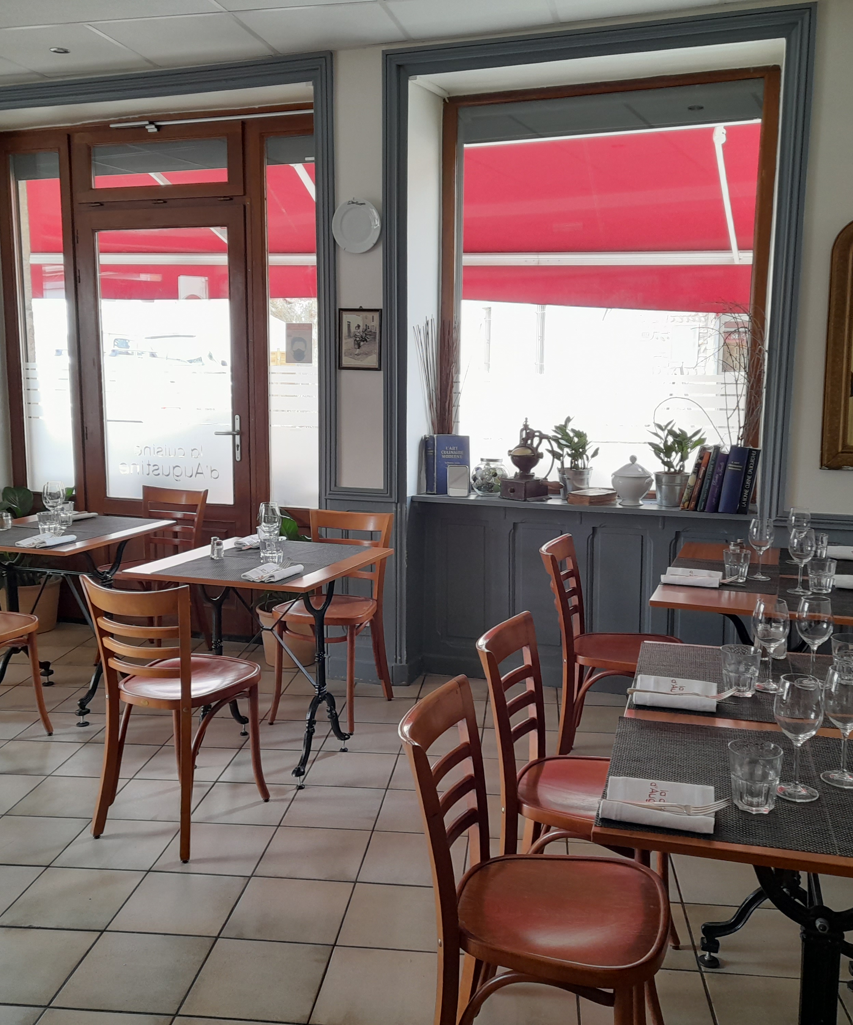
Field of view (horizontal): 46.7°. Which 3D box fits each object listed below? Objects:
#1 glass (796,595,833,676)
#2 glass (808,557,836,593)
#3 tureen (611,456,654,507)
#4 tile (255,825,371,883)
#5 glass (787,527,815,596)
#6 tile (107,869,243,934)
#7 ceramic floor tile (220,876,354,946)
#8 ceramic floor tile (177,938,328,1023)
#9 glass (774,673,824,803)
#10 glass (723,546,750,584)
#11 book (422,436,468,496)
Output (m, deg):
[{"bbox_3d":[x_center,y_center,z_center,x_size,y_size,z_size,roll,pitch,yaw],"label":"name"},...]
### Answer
[{"bbox_3d":[0.841,0.282,2.165,0.077,0.196,0.077,3,9,19],"label":"glass"},{"bbox_3d":[1.228,0.195,3.064,0.089,0.095,0.089,4,10,20],"label":"glass"},{"bbox_3d":[0.877,-0.139,4.197,0.170,0.210,0.160,3,9,19],"label":"tureen"},{"bbox_3d":[-0.334,1.031,2.969,0.300,0.010,0.300,1,9,6],"label":"tile"},{"bbox_3d":[1.149,0.148,3.026,0.077,0.196,0.077,3,9,19],"label":"glass"},{"bbox_3d":[-0.670,1.076,2.705,0.300,0.010,0.300,1,9,6],"label":"tile"},{"bbox_3d":[-0.370,1.090,2.695,0.302,0.010,0.302,1,9,6],"label":"ceramic floor tile"},{"bbox_3d":[-0.398,1.128,2.374,0.300,0.010,0.300,1,9,6],"label":"ceramic floor tile"},{"bbox_3d":[0.623,0.376,1.649,0.084,0.195,0.084,3,9,16],"label":"glass"},{"bbox_3d":[1.000,0.177,3.174,0.089,0.095,0.089,4,10,20],"label":"glass"},{"bbox_3d":[0.106,-0.226,4.596,0.172,0.266,0.080,-3,9,-20],"label":"book"}]

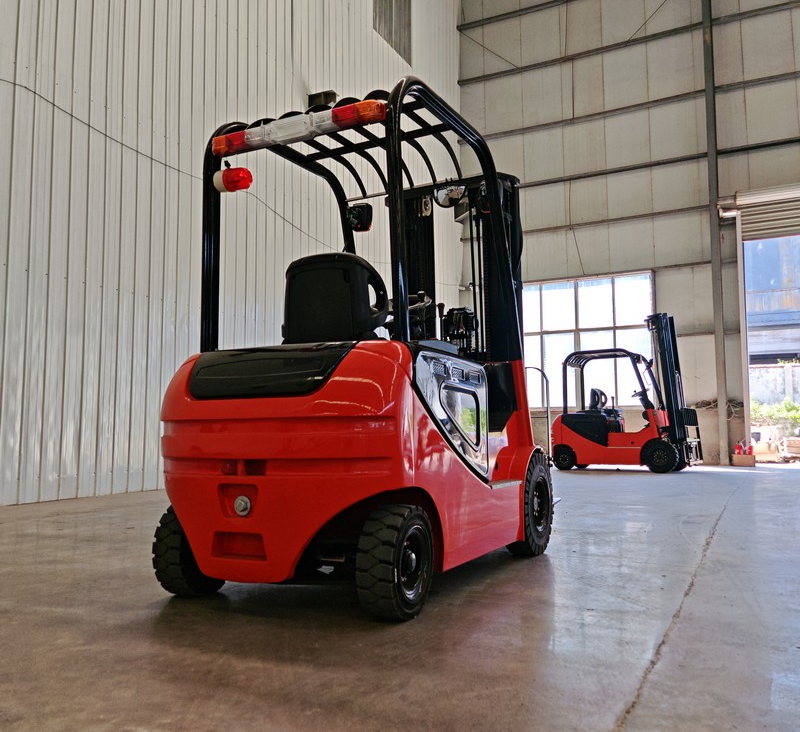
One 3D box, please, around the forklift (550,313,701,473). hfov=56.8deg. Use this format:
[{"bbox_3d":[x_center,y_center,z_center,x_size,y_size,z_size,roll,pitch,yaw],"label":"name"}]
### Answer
[{"bbox_3d":[4.151,0.540,13.726,2.639,2.786,1.169,-3,-6,32],"label":"forklift"}]

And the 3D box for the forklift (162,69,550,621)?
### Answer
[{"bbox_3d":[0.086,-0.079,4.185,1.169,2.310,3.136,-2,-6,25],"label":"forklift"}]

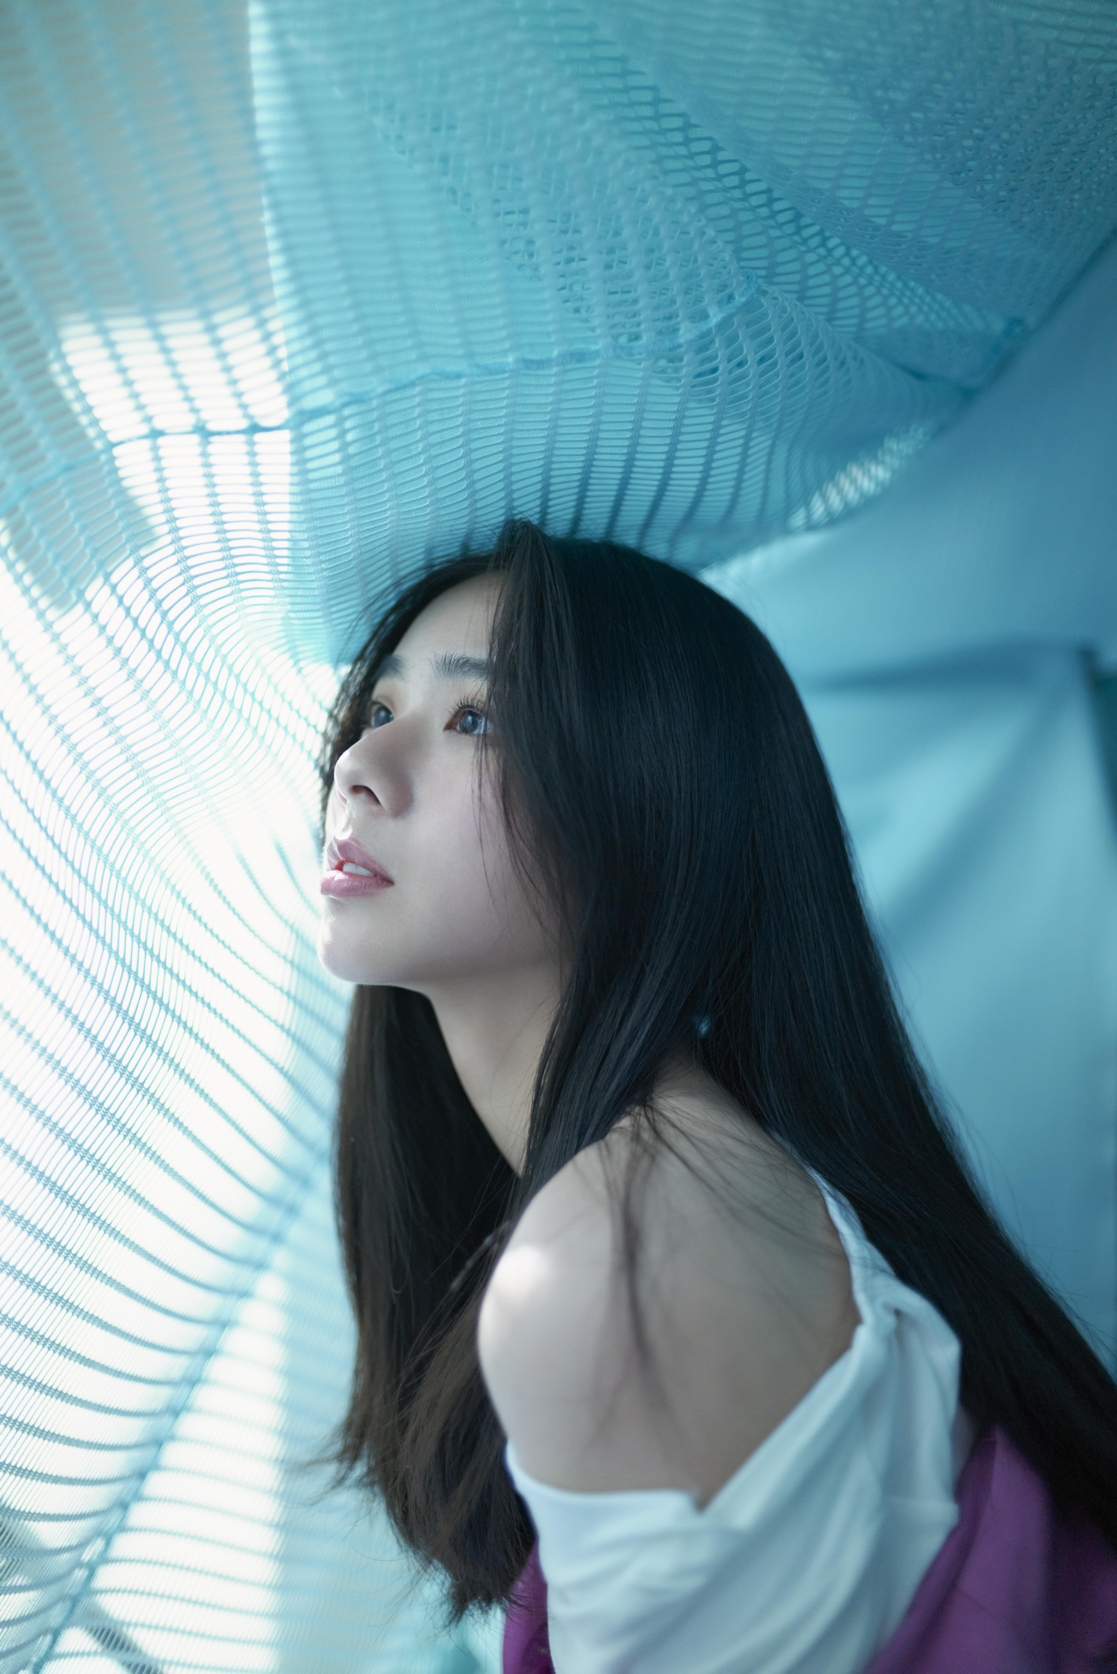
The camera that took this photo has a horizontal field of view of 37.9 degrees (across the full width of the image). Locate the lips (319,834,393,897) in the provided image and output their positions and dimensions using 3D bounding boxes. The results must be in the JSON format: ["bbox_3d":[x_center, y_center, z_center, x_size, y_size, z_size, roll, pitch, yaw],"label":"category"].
[{"bbox_3d":[-0.087,0.014,0.672,0.017,0.024,0.048,24,-13,-40],"label":"lips"}]

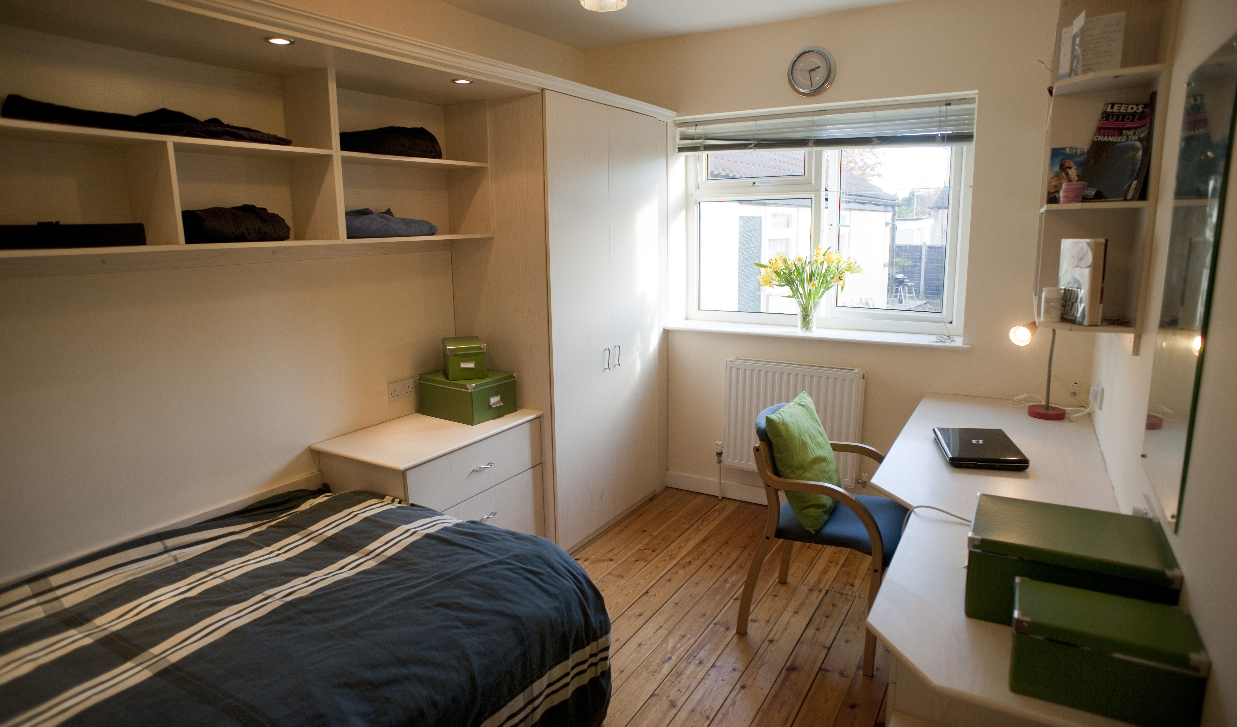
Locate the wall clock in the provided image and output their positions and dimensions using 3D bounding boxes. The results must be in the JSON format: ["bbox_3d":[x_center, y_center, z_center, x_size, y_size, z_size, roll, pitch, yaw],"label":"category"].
[{"bbox_3d":[0.934,-1.418,3.329,0.233,0.233,0.045,6,13,30],"label":"wall clock"}]

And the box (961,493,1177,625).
[{"bbox_3d":[0.962,0.448,1.495,0.349,0.185,0.270,6,13,29],"label":"box"}]

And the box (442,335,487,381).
[{"bbox_3d":[-0.692,-0.025,3.087,0.162,0.147,0.250,-4,12,-18],"label":"box"}]

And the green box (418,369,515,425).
[{"bbox_3d":[-0.679,0.137,3.106,0.349,0.179,0.270,8,14,35],"label":"green box"}]

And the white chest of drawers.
[{"bbox_3d":[-0.755,0.639,2.945,0.505,0.740,0.814,6,13,30],"label":"white chest of drawers"}]

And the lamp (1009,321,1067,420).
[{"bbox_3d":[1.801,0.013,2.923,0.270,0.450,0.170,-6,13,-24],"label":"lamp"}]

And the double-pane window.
[{"bbox_3d":[1.098,-0.736,3.782,1.540,1.080,0.090,6,13,30],"label":"double-pane window"}]

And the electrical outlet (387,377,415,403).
[{"bbox_3d":[-0.943,0.122,3.011,0.012,0.088,0.146,6,13,30],"label":"electrical outlet"}]

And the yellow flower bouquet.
[{"bbox_3d":[1.014,-0.402,3.701,0.560,0.455,0.430,6,13,30],"label":"yellow flower bouquet"}]

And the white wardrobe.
[{"bbox_3d":[-0.245,-0.210,3.624,0.550,2.120,1.150,6,13,30],"label":"white wardrobe"}]

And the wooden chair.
[{"bbox_3d":[0.821,0.622,2.664,0.575,0.850,0.525,7,14,32],"label":"wooden chair"}]

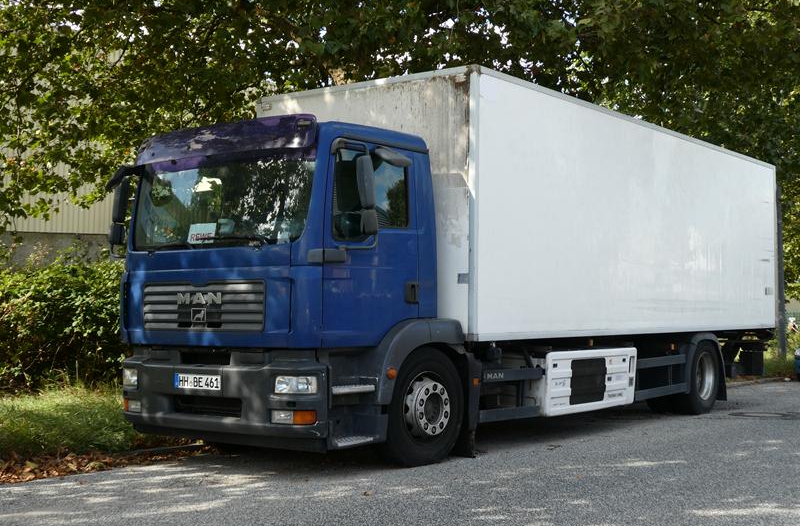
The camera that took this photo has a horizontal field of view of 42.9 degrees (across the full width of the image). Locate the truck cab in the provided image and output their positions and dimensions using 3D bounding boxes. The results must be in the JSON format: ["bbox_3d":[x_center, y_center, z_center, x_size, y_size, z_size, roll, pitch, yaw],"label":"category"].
[{"bbox_3d":[-1.004,0.236,8.379,2.360,2.530,1.800,-1,-3,38],"label":"truck cab"}]

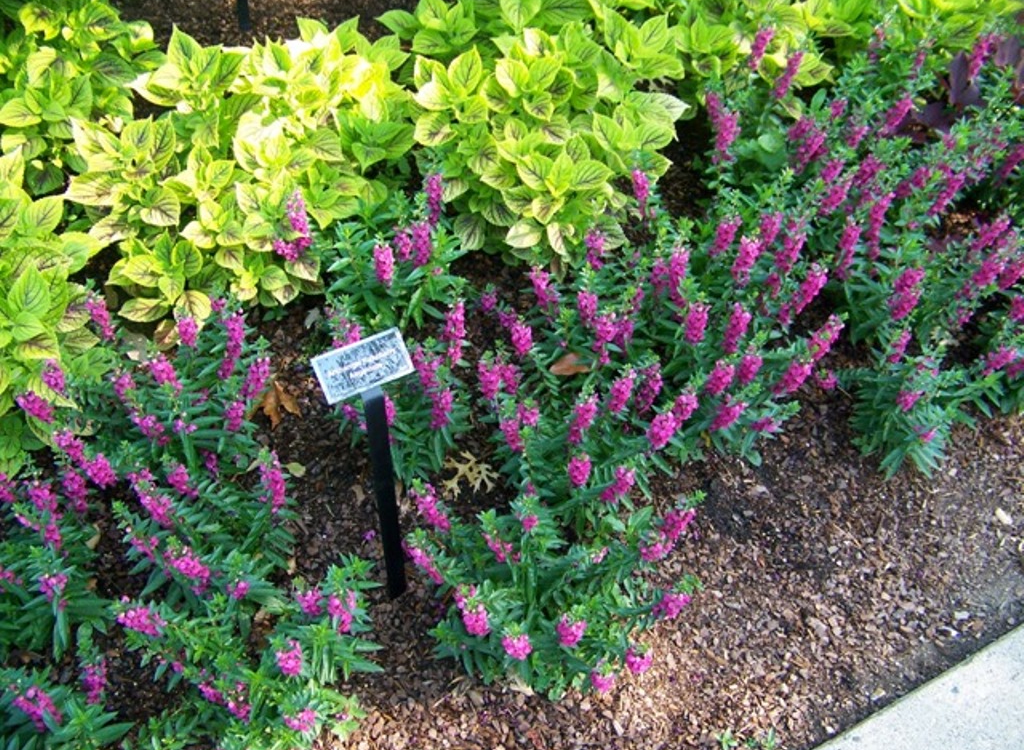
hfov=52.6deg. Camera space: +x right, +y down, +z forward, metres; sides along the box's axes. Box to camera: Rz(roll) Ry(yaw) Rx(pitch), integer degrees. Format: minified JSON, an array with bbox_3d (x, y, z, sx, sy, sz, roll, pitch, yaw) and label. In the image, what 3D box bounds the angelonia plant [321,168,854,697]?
[{"bbox_3d":[0.127,0.032,1.784,1.000,0.360,0.960,-8,45,-10],"label":"angelonia plant"}]

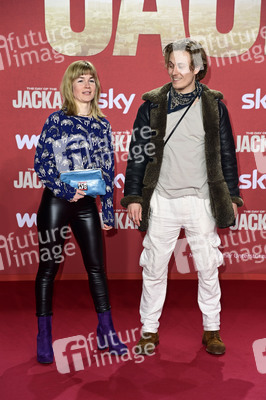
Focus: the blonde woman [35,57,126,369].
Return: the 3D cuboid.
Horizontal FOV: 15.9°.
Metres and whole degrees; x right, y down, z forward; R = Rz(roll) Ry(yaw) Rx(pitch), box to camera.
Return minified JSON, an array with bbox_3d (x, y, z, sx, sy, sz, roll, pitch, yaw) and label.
[{"bbox_3d":[-0.295,0.065,5.460,0.520,1.700,0.400,-2,10,-15],"label":"blonde woman"}]

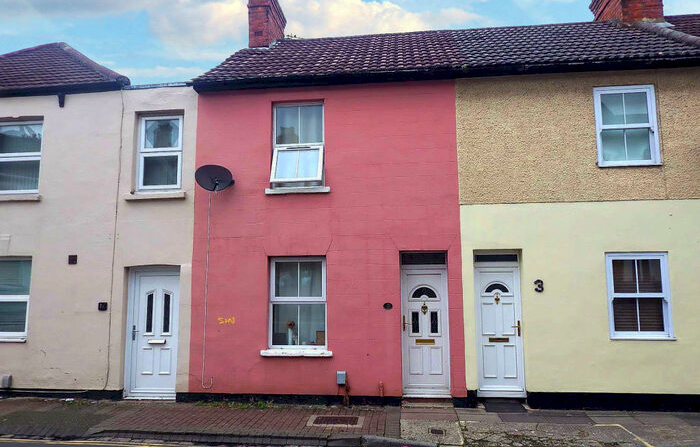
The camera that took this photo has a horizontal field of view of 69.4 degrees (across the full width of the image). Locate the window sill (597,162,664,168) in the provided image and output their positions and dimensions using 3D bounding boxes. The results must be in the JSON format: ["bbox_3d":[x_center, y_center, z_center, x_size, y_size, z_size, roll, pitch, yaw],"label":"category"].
[{"bbox_3d":[4.375,-0.908,7.938,0.973,0.052,0.111,-1,-7,6],"label":"window sill"}]

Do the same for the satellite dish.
[{"bbox_3d":[-2.243,-0.754,8.398,0.600,0.500,0.420,3,-18,-22],"label":"satellite dish"}]

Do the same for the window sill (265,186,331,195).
[{"bbox_3d":[-0.863,-0.537,8.517,1.108,0.094,0.181,-1,-7,6],"label":"window sill"}]

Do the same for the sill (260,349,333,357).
[{"bbox_3d":[-0.846,2.090,8.187,1.183,0.096,0.181,-1,-7,6],"label":"sill"}]

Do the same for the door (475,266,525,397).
[{"bbox_3d":[2.361,1.699,7.975,0.741,2.008,0.081,-1,-7,6],"label":"door"}]

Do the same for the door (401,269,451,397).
[{"bbox_3d":[1.210,1.740,8.104,0.753,2.018,0.081,-1,-7,6],"label":"door"}]

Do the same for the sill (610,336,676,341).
[{"bbox_3d":[4.395,1.732,7.606,0.941,0.052,0.111,-1,-7,6],"label":"sill"}]

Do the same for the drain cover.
[{"bbox_3d":[-0.182,2.810,7.133,0.614,0.035,0.453,-1,-7,6],"label":"drain cover"}]

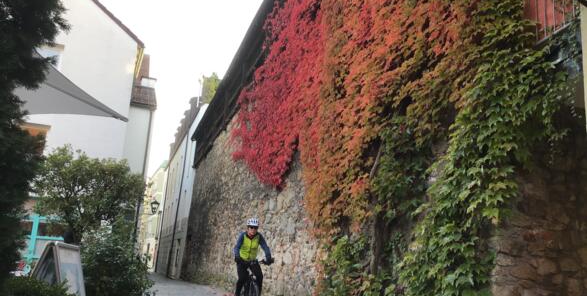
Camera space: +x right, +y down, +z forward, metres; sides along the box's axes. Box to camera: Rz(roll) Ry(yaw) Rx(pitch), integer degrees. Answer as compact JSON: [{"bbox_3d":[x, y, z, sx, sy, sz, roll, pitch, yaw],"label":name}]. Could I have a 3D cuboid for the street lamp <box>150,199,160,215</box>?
[{"bbox_3d":[-6.433,2.750,24.500,0.440,0.700,0.440,7,-13,-16],"label":"street lamp"}]

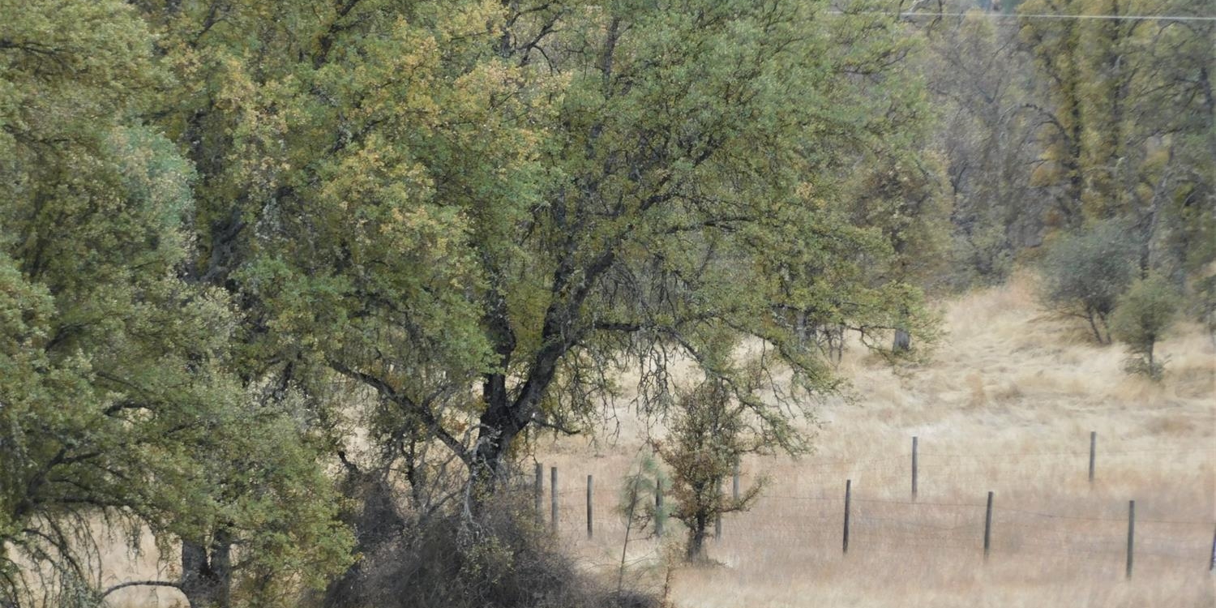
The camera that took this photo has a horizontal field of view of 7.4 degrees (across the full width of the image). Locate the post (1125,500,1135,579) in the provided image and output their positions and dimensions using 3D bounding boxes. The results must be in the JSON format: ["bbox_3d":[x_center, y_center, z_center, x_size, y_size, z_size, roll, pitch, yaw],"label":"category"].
[{"bbox_3d":[9.516,4.294,170.000,0.092,1.450,0.092,2,1,0],"label":"post"}]

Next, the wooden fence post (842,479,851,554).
[{"bbox_3d":[4.584,4.078,179.000,0.082,1.440,0.082,3,1,0],"label":"wooden fence post"}]

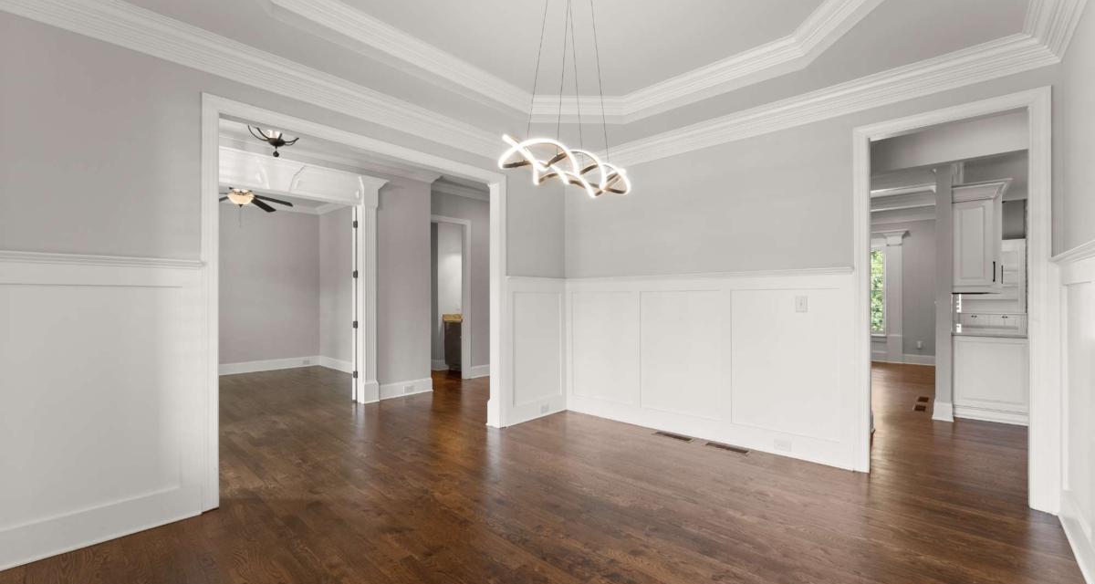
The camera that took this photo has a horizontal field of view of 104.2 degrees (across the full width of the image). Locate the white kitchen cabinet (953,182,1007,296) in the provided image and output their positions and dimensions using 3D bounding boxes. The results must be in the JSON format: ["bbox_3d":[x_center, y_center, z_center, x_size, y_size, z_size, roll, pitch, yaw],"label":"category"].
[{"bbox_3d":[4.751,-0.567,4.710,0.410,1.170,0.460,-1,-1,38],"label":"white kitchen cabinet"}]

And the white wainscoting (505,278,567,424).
[{"bbox_3d":[-0.107,0.606,4.607,0.050,1.520,0.940,-1,-1,44],"label":"white wainscoting"}]

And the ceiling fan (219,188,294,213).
[{"bbox_3d":[-4.209,-1.383,5.873,1.340,0.440,1.340,-1,-1,44],"label":"ceiling fan"}]

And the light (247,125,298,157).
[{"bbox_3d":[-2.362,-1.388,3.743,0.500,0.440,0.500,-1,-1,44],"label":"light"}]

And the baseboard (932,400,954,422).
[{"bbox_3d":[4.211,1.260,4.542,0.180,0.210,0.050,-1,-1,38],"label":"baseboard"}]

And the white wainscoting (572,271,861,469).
[{"bbox_3d":[1.271,0.592,4.073,2.720,1.530,0.050,-1,-1,40],"label":"white wainscoting"}]

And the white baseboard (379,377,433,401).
[{"bbox_3d":[-1.882,1.284,5.713,0.040,0.195,0.770,-1,-1,44],"label":"white baseboard"}]

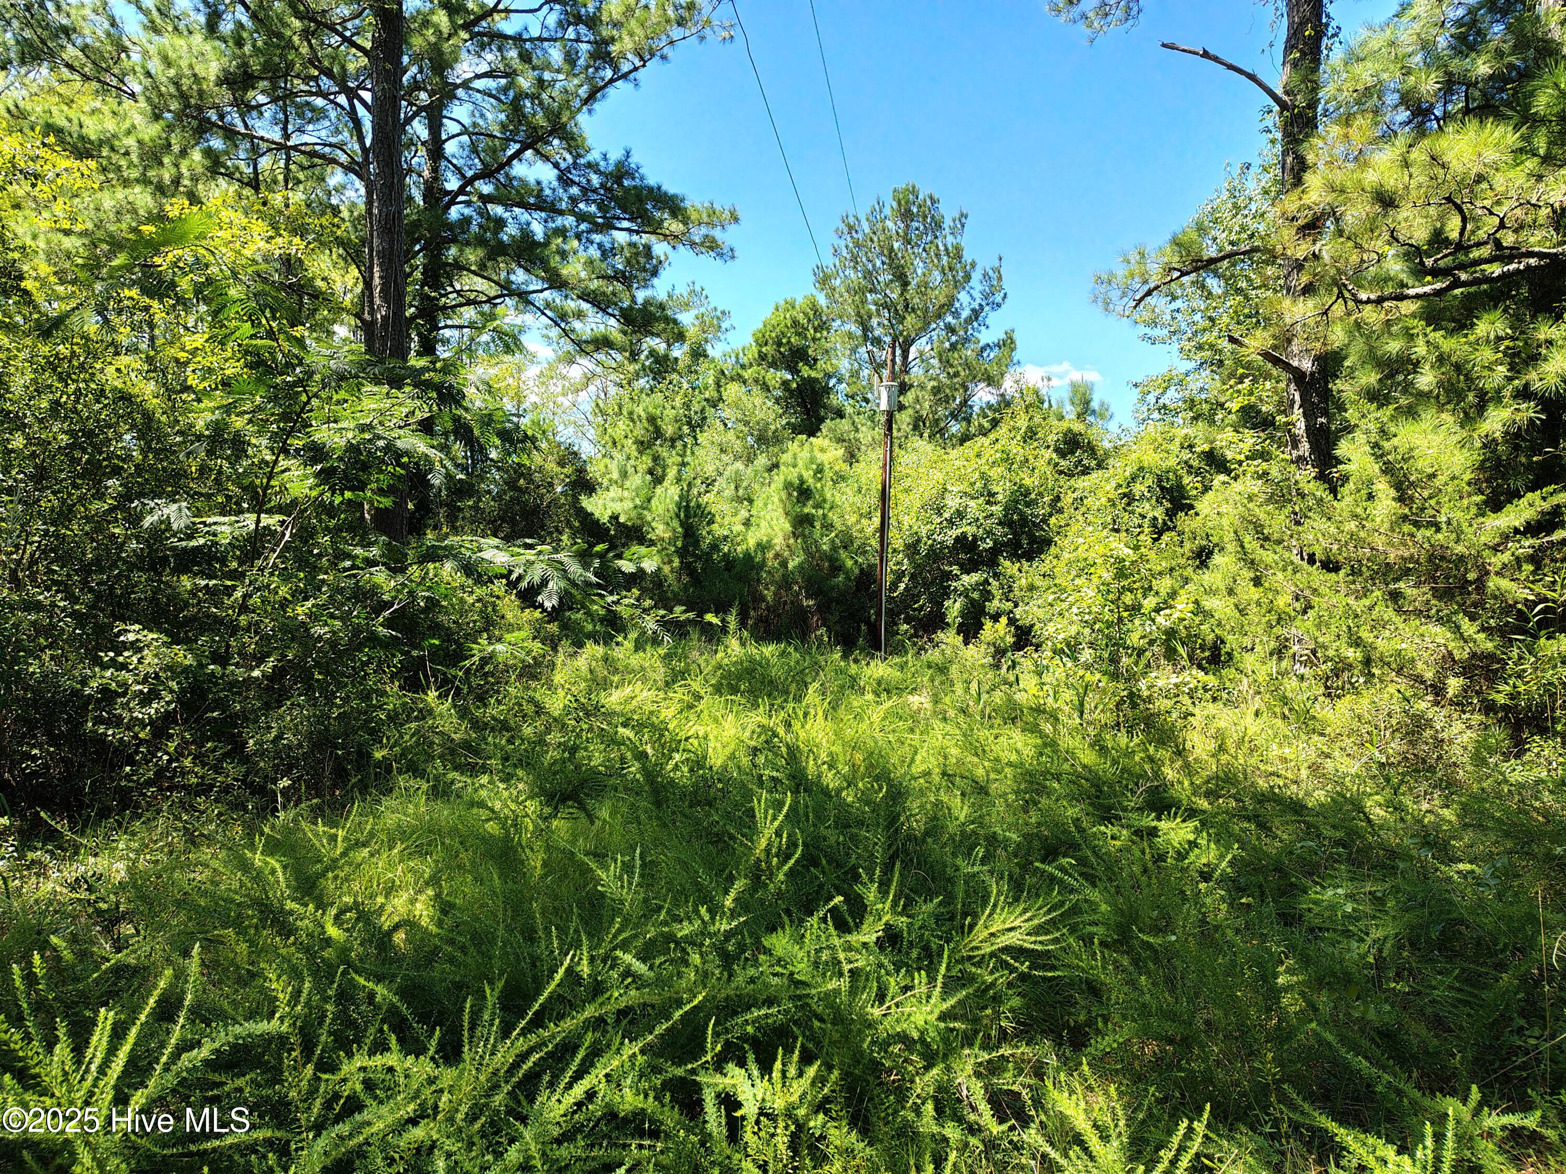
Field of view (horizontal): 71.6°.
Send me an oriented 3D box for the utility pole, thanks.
[{"bbox_3d":[2.530,-1.940,26.400,0.550,8.150,0.580,1,-1,6],"label":"utility pole"}]

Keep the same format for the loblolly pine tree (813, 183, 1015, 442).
[{"bbox_3d":[4.800,-6.200,40.000,7.400,17.200,7.200,0,-1,7],"label":"loblolly pine tree"}]

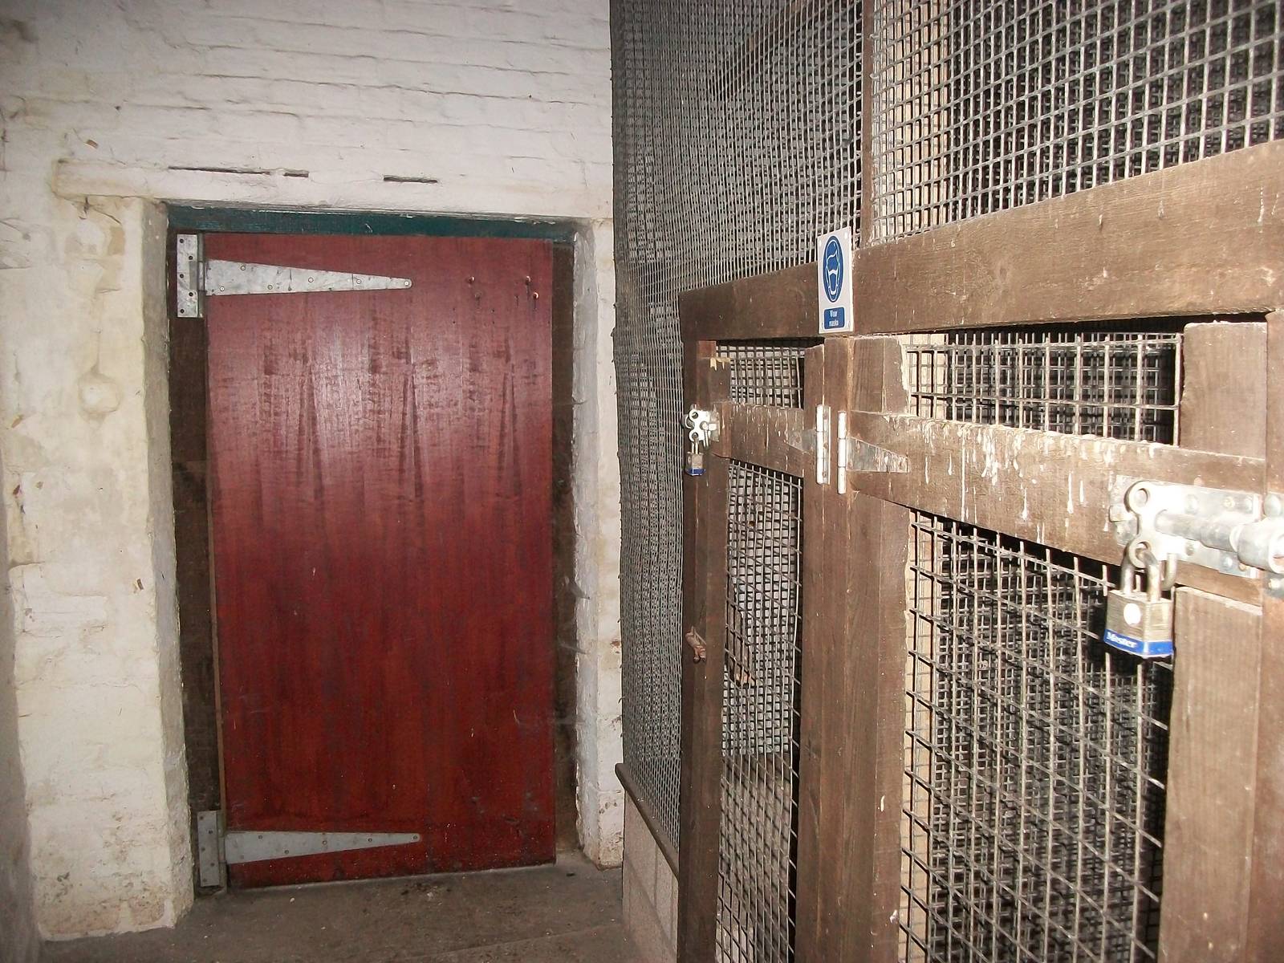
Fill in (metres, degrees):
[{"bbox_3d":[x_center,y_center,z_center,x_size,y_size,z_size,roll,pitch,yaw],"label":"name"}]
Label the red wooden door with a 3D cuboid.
[{"bbox_3d":[-0.786,0.257,3.704,1.025,2.002,0.050,-1,6,-10],"label":"red wooden door"}]

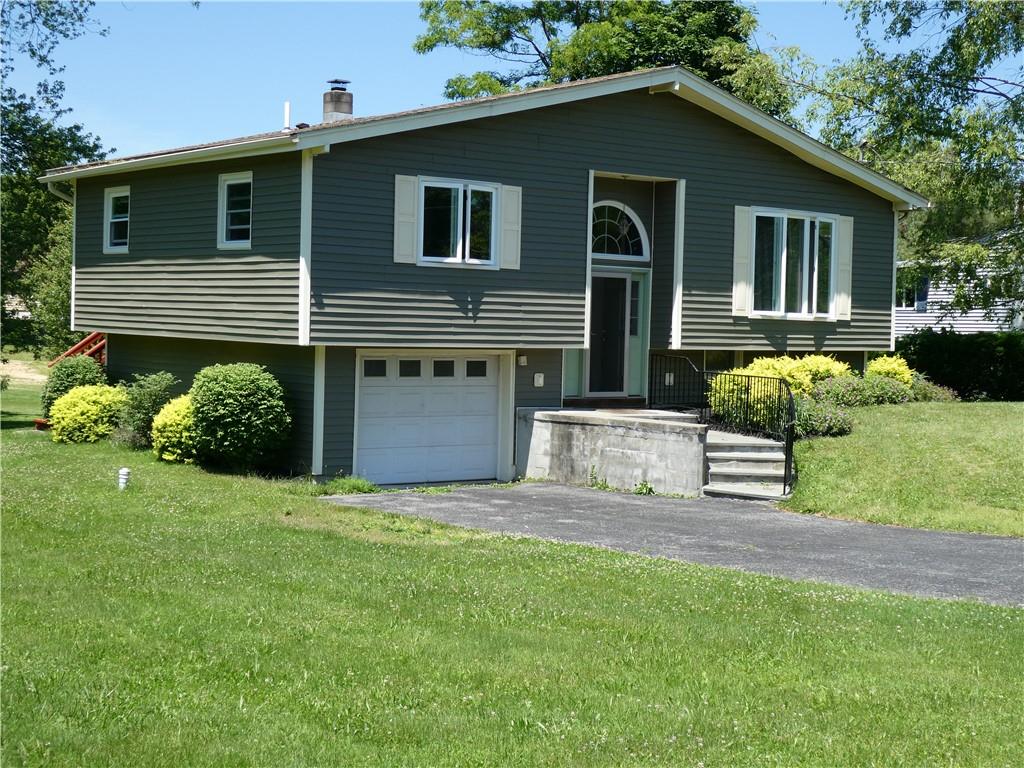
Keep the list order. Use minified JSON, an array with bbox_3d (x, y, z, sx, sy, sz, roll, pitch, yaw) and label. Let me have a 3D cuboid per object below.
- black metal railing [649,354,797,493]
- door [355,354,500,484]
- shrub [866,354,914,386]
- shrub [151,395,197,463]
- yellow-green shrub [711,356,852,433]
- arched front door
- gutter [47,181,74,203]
[{"bbox_3d":[3.232,0.504,22.364,0.700,1.675,5.573,1,3,-13],"label":"black metal railing"},{"bbox_3d":[-1.281,0.535,22.529,2.766,1.941,0.100,-1,3,-38],"label":"door"},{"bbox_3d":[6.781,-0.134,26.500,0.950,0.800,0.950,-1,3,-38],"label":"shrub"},{"bbox_3d":[-5.005,0.674,22.400,1.000,1.030,1.000,-1,3,-38],"label":"shrub"},{"bbox_3d":[4.336,0.105,23.800,2.700,1.150,1.500,-1,3,-38],"label":"yellow-green shrub"},{"bbox_3d":[1.571,-1.388,24.336,1.902,3.223,0.150,-1,3,-38],"label":"arched front door"},{"bbox_3d":[-8.059,-3.436,26.400,0.500,0.400,0.100,-1,3,-38],"label":"gutter"}]

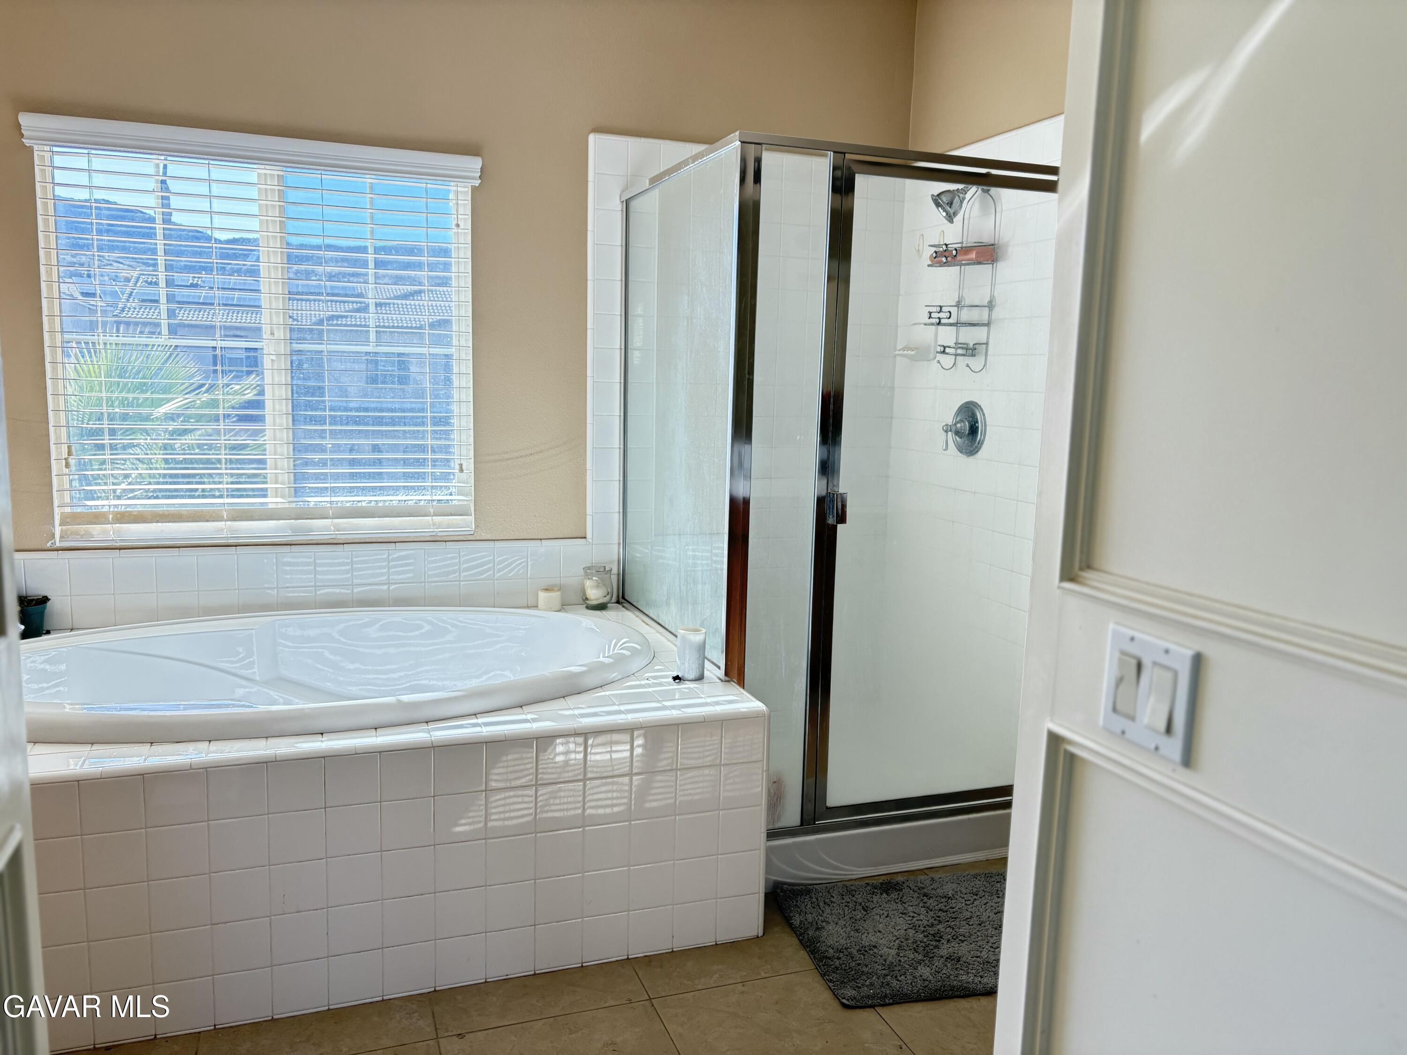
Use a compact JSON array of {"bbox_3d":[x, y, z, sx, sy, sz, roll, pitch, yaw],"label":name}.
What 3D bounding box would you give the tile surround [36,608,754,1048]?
[{"bbox_3d":[-1.016,0.656,2.761,2.048,0.585,1.210,-1,8,-20],"label":"tile surround"}]

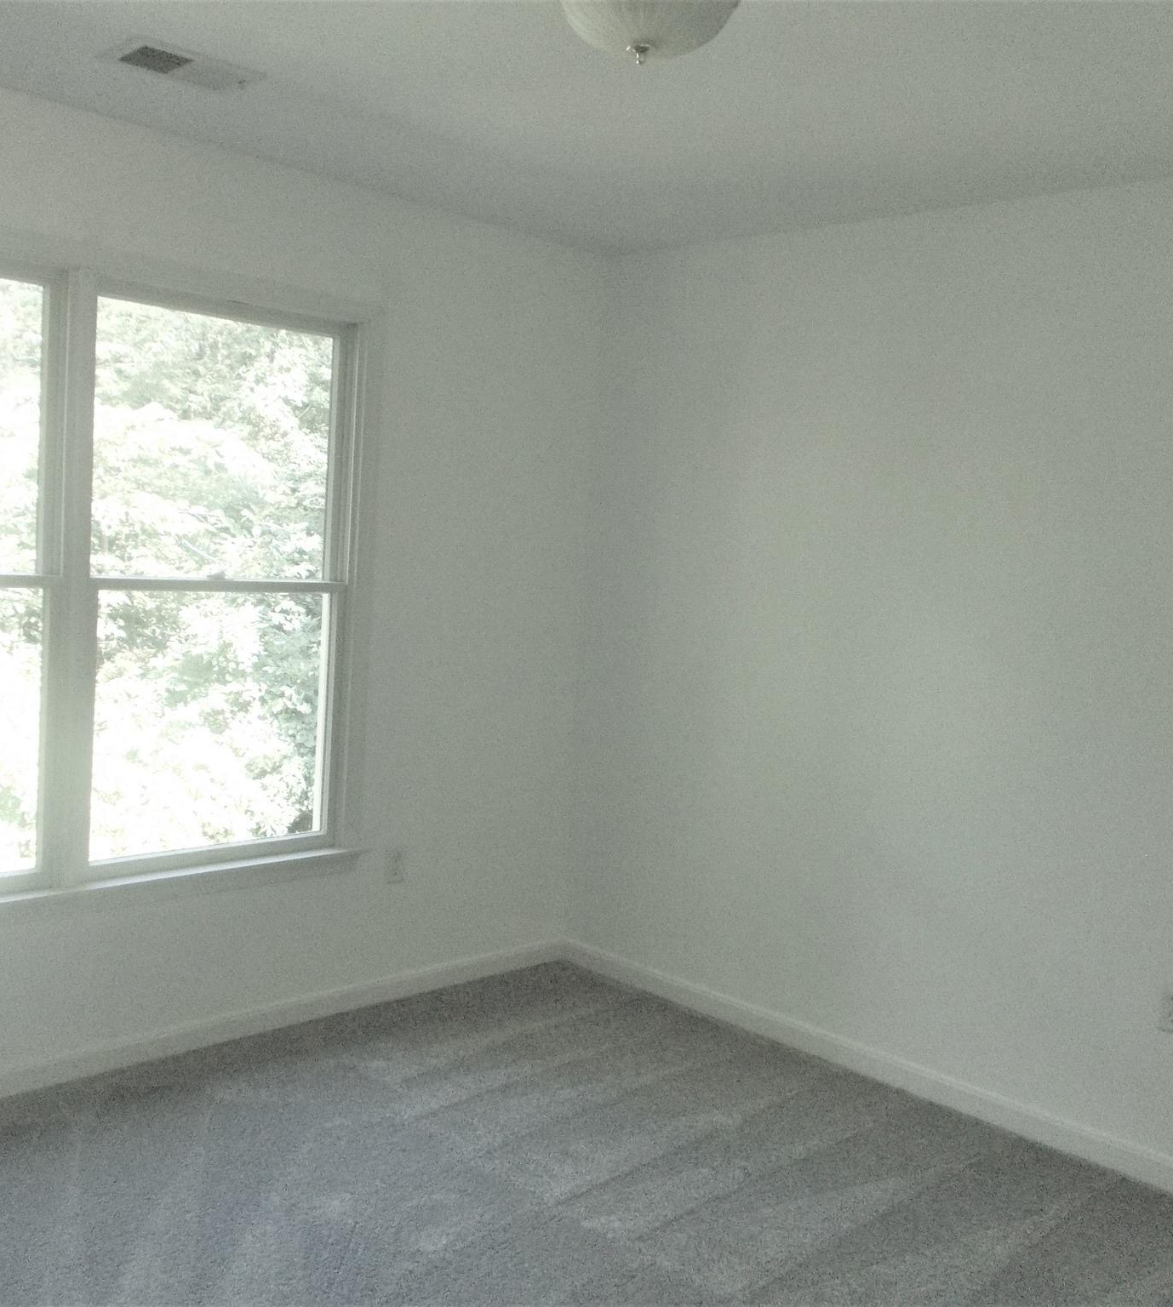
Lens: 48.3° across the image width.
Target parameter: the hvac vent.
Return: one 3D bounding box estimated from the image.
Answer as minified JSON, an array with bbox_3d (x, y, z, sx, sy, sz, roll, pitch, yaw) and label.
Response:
[{"bbox_3d":[-0.869,-1.250,2.802,0.196,0.015,0.288,8,7,44],"label":"hvac vent"}]

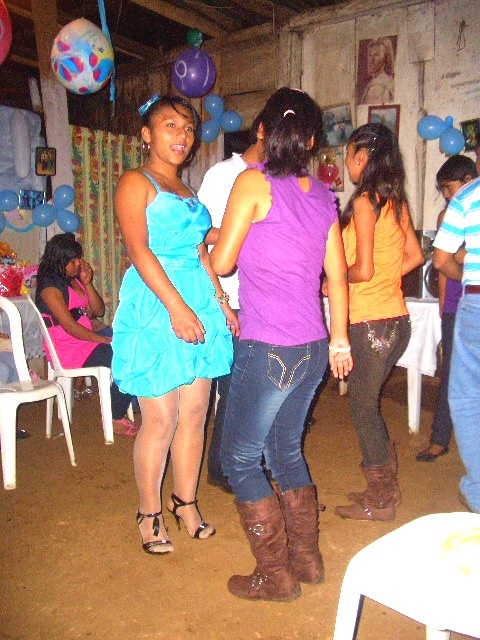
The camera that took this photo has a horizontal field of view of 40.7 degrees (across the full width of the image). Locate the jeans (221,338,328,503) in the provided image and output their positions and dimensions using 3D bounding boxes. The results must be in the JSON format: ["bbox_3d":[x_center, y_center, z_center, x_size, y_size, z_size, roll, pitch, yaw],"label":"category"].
[{"bbox_3d":[0.108,0.303,2.030,0.350,0.550,0.310,-9,12,-37],"label":"jeans"}]

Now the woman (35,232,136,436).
[{"bbox_3d":[-0.858,0.072,3.626,0.620,1.170,0.440,1,10,20],"label":"woman"}]

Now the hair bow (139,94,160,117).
[{"bbox_3d":[-0.308,-0.729,2.200,0.095,0.036,0.030,-39,18,11],"label":"hair bow"}]

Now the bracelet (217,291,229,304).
[{"bbox_3d":[-0.068,-0.084,2.420,0.060,0.020,0.060,-23,3,-32],"label":"bracelet"}]

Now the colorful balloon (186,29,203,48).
[{"bbox_3d":[-0.250,-1.544,3.550,0.090,0.110,0.090,-2,9,0],"label":"colorful balloon"}]

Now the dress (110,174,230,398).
[{"bbox_3d":[-0.243,-0.124,2.330,0.370,0.780,0.440,6,13,41],"label":"dress"}]

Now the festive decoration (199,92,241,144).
[{"bbox_3d":[-0.130,-1.424,4.550,0.300,0.350,0.190,3,10,28],"label":"festive decoration"}]

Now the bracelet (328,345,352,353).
[{"bbox_3d":[0.309,0.088,2.010,0.064,0.018,0.052,-4,9,-15],"label":"bracelet"}]

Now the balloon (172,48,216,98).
[{"bbox_3d":[-0.252,-1.333,3.500,0.250,0.270,0.250,-2,9,0],"label":"balloon"}]

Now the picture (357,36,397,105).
[{"bbox_3d":[0.863,-1.570,4.080,0.243,0.390,0.010,6,12,28],"label":"picture"}]

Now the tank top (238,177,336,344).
[{"bbox_3d":[0.142,-0.190,1.940,0.320,0.540,0.220,-7,10,-30],"label":"tank top"}]

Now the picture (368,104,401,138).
[{"bbox_3d":[0.910,-1.225,4.114,0.205,0.260,0.020,7,12,27],"label":"picture"}]

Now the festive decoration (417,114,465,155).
[{"bbox_3d":[1.239,-1.147,4.000,0.300,0.250,0.150,2,10,25],"label":"festive decoration"}]

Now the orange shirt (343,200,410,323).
[{"bbox_3d":[0.519,-0.217,2.480,0.250,0.500,0.340,3,11,28],"label":"orange shirt"}]

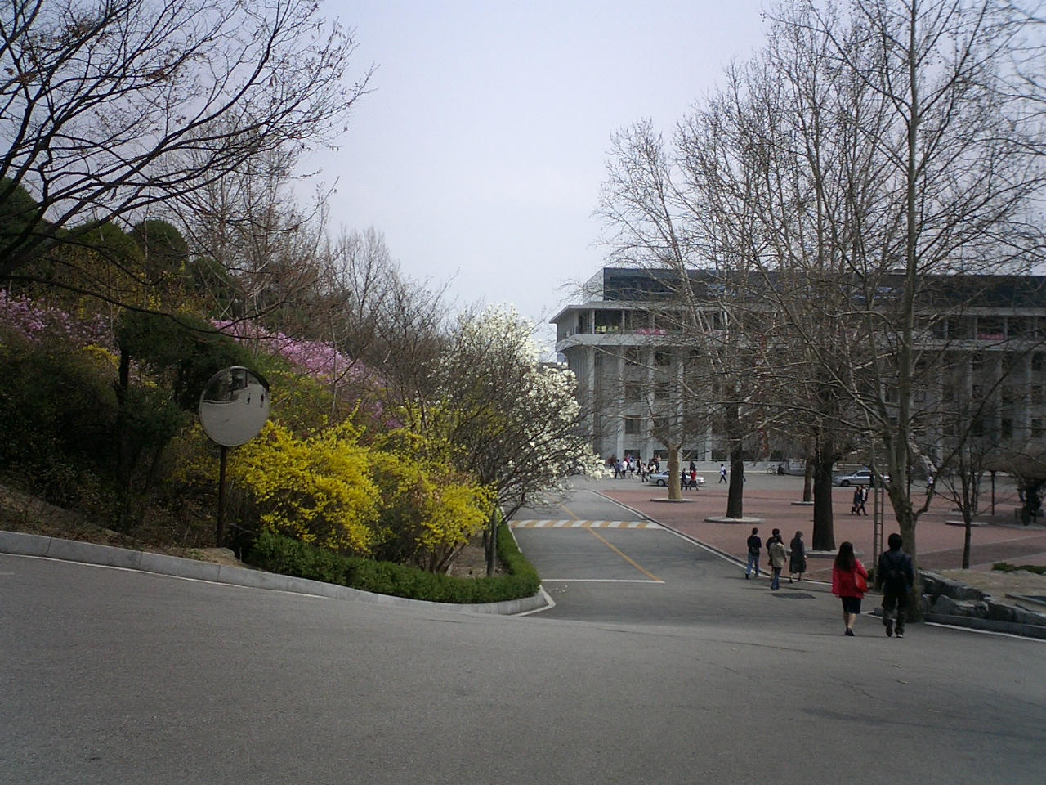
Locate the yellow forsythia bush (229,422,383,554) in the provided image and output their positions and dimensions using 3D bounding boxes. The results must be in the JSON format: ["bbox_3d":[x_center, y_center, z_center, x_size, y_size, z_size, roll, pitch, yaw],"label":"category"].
[{"bbox_3d":[-3.939,1.773,20.300,2.650,2.500,2.300,1,1,0],"label":"yellow forsythia bush"}]

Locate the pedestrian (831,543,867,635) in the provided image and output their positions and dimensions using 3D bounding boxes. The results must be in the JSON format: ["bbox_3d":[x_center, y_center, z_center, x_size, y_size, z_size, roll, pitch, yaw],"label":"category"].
[{"bbox_3d":[5.562,3.340,19.000,0.580,1.610,0.420,1,1,6],"label":"pedestrian"}]

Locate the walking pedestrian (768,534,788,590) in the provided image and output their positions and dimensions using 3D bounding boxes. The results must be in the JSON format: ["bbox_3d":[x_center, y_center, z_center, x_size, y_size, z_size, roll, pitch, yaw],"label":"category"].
[{"bbox_3d":[7.446,4.968,32.600,0.520,1.620,0.420,1,1,-8],"label":"walking pedestrian"}]

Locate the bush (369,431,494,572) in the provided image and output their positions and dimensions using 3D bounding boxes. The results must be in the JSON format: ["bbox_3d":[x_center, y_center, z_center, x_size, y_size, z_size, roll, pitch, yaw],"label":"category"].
[{"bbox_3d":[-1.875,2.225,22.800,2.550,2.900,2.400,1,1,0],"label":"bush"}]

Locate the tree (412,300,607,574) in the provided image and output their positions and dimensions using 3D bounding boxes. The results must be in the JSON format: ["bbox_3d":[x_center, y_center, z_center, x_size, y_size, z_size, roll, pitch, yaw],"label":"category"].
[{"bbox_3d":[-0.357,1.018,23.800,4.050,5.700,4.000,1,1,0],"label":"tree"}]

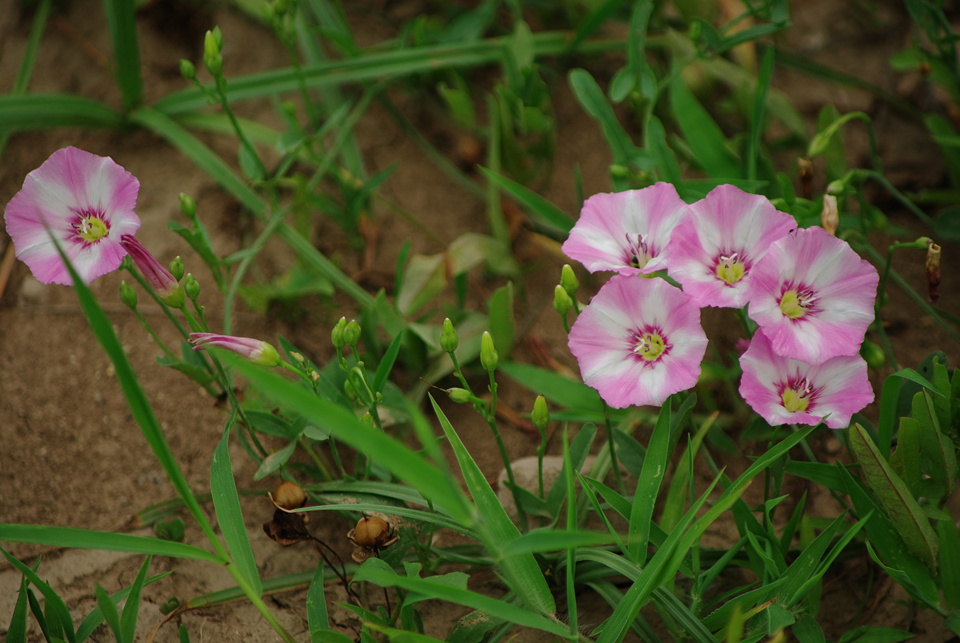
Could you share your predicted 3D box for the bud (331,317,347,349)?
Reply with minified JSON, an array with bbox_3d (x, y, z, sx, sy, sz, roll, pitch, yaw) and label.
[{"bbox_3d":[-0.026,0.002,1.120,0.003,0.006,0.003,9,23,0],"label":"bud"}]

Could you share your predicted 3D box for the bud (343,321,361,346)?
[{"bbox_3d":[-0.023,0.002,1.120,0.003,0.005,0.003,7,23,0],"label":"bud"}]

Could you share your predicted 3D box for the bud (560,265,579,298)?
[{"bbox_3d":[0.016,-0.007,1.120,0.003,0.006,0.003,-12,23,0],"label":"bud"}]

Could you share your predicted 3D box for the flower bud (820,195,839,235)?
[{"bbox_3d":[0.069,-0.021,1.220,0.004,0.008,0.004,0,15,0],"label":"flower bud"}]

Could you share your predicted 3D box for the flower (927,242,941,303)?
[{"bbox_3d":[0.083,-0.009,1.135,0.003,0.012,0.003,0,35,0],"label":"flower"}]

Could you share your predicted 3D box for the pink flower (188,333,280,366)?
[{"bbox_3d":[-0.047,0.005,1.200,0.018,0.005,0.005,11,41,-9],"label":"pink flower"}]

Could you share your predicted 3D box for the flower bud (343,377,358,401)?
[{"bbox_3d":[-0.024,0.012,1.125,0.003,0.004,0.003,-9,23,0],"label":"flower bud"}]

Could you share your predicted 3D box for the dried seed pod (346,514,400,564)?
[{"bbox_3d":[-0.019,0.039,1.110,0.009,0.008,0.009,-7,30,0],"label":"dried seed pod"}]

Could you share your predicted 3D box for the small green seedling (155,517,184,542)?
[{"bbox_3d":[-0.061,0.041,1.215,0.006,0.005,0.005,0,37,0],"label":"small green seedling"}]

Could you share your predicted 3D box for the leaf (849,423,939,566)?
[{"bbox_3d":[0.081,0.034,1.205,0.008,0.032,0.004,-30,6,13],"label":"leaf"}]

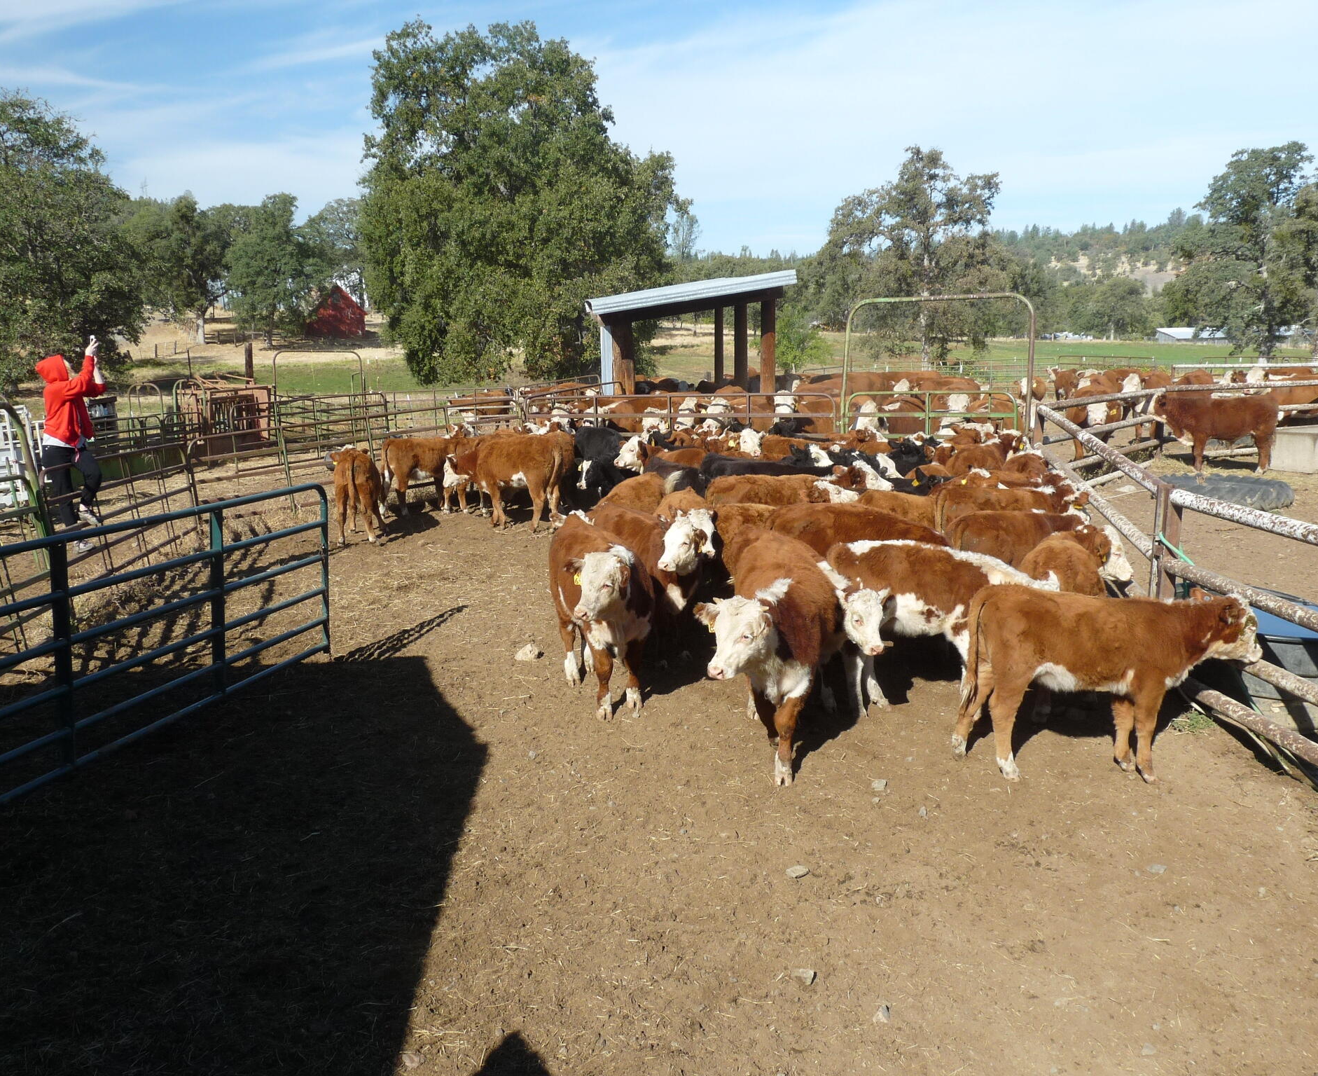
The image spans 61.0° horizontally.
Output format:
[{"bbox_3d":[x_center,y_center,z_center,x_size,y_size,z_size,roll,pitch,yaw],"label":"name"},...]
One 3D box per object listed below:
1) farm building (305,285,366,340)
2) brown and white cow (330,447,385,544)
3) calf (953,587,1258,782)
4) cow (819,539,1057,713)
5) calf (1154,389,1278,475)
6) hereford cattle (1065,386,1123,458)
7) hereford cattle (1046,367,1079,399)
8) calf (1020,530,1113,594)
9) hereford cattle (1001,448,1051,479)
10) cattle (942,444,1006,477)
[{"bbox_3d":[-33.791,-23.650,116.940,6.800,6.200,8.500,-2,12,-12],"label":"farm building"},{"bbox_3d":[-3.780,-0.573,14.239,0.470,1.070,1.580,-1,11,-5],"label":"brown and white cow"},{"bbox_3d":[2.620,0.848,6.620,1.660,1.090,0.460,1,11,7],"label":"calf"},{"bbox_3d":[1.980,0.631,7.500,1.750,1.150,0.520,3,12,12],"label":"cow"},{"bbox_3d":[9.030,-1.719,18.200,1.900,1.250,0.600,4,12,18],"label":"calf"},{"bbox_3d":[8.200,-2.092,20.974,0.700,1.330,2.000,3,11,14],"label":"hereford cattle"},{"bbox_3d":[9.950,-3.638,27.200,0.650,1.220,1.700,6,13,29],"label":"hereford cattle"},{"bbox_3d":[3.270,0.443,8.884,0.550,1.050,1.550,5,12,26],"label":"calf"},{"bbox_3d":[4.080,-0.401,12.300,0.520,1.150,1.700,5,12,23],"label":"hereford cattle"},{"bbox_3d":[4.470,-0.794,15.418,0.500,1.070,1.620,8,13,36],"label":"cattle"}]

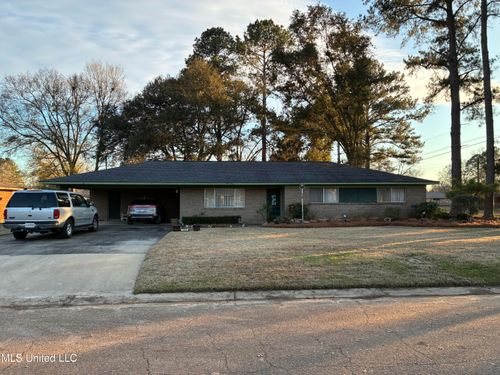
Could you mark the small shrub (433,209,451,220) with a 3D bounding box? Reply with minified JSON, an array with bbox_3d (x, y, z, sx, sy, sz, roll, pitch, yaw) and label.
[{"bbox_3d":[12.240,1.726,24.000,1.100,0.740,1.000,0,-3,-3],"label":"small shrub"}]

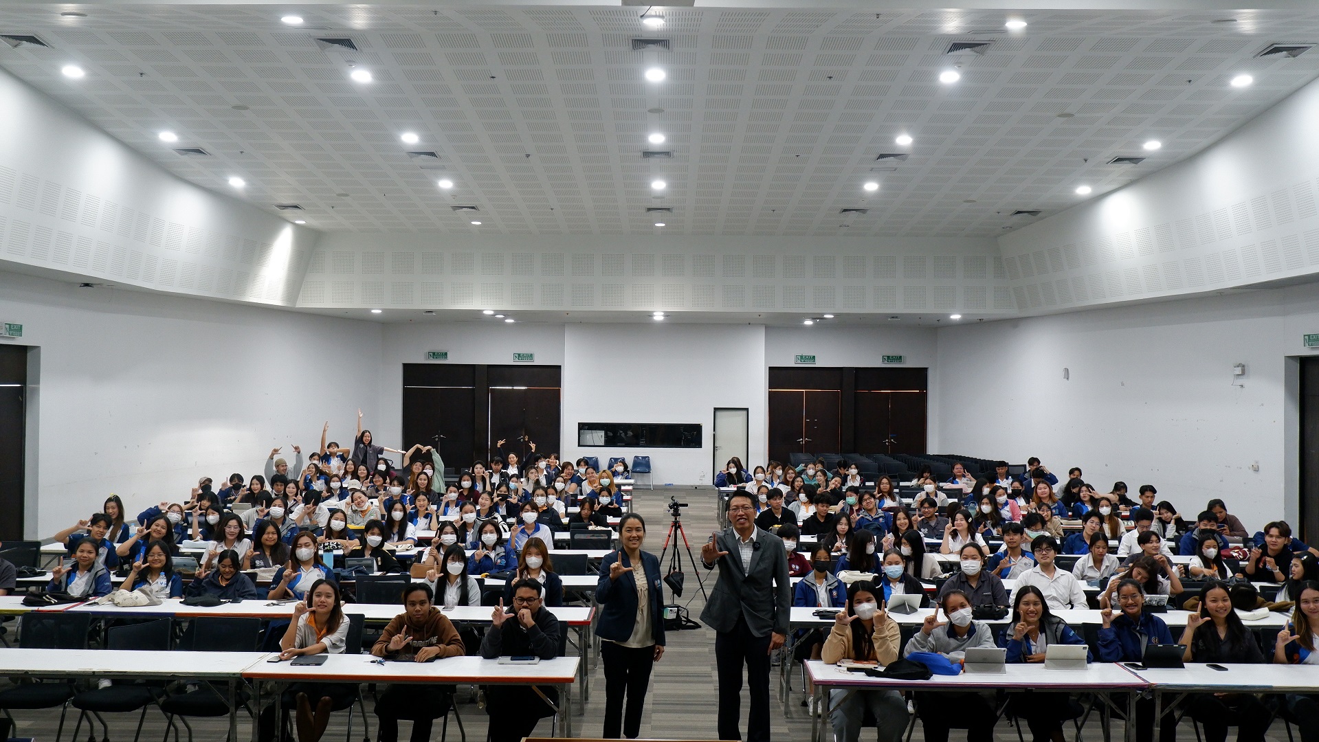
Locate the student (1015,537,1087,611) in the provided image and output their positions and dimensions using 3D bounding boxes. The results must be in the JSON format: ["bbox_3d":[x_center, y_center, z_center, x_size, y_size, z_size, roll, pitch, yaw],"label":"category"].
[{"bbox_3d":[3.227,2.012,9.995,0.580,1.300,0.750,0,-1,8],"label":"student"}]

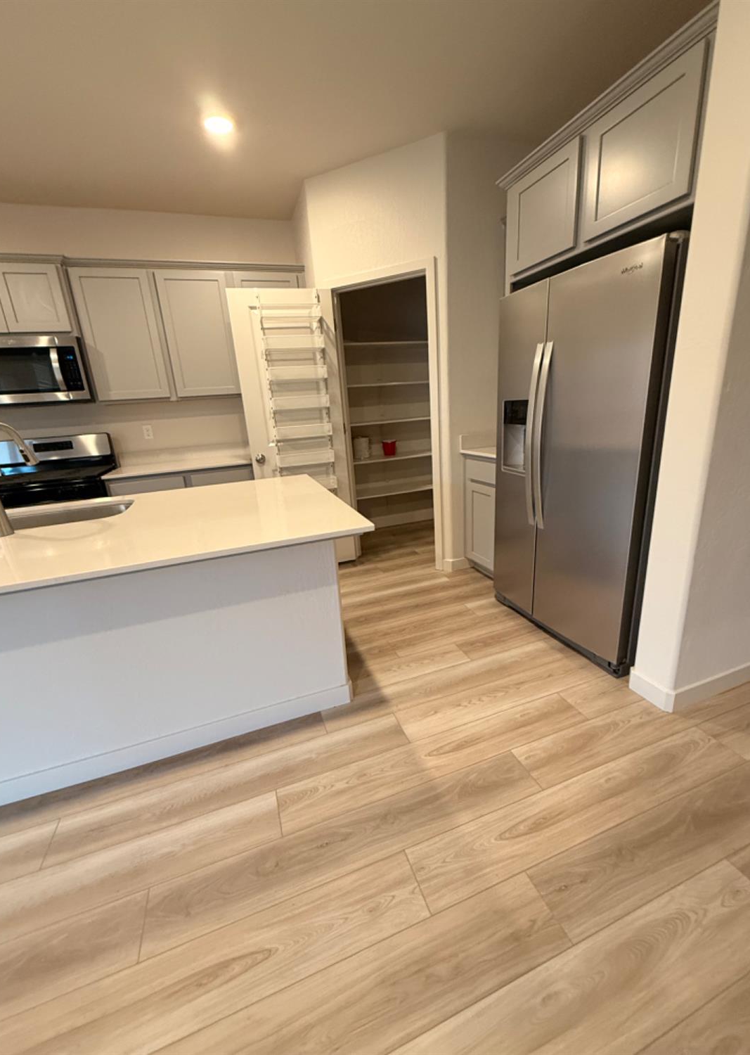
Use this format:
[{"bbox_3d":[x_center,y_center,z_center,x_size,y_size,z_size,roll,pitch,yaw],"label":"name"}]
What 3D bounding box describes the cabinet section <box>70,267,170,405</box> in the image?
[{"bbox_3d":[-1.840,-1.387,3.163,0.502,0.860,0.330,-9,17,-18],"label":"cabinet section"}]

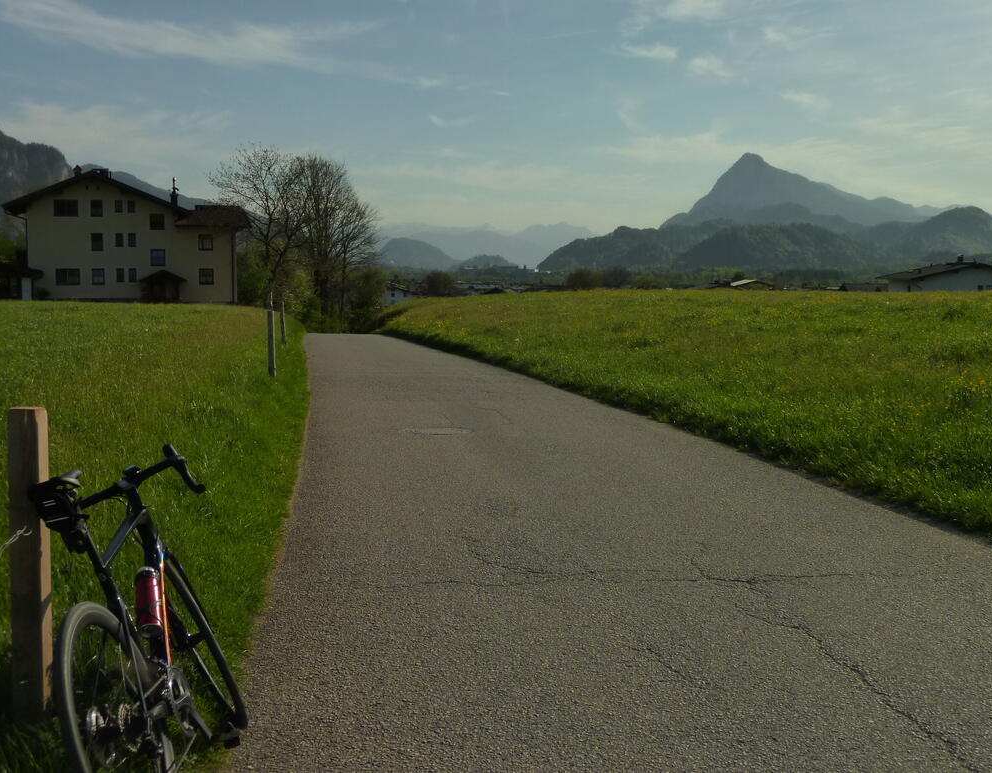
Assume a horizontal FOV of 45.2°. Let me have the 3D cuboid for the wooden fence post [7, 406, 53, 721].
[{"bbox_3d":[-1.356,0.532,3.472,0.084,0.935,0.084,1,5,-1],"label":"wooden fence post"}]

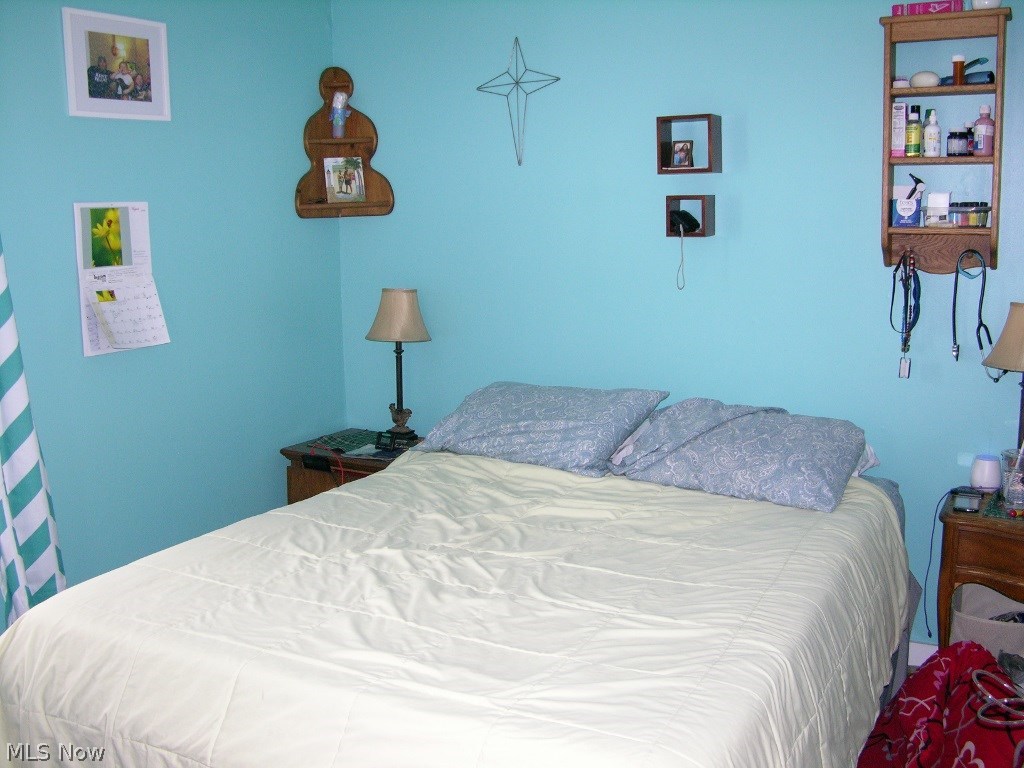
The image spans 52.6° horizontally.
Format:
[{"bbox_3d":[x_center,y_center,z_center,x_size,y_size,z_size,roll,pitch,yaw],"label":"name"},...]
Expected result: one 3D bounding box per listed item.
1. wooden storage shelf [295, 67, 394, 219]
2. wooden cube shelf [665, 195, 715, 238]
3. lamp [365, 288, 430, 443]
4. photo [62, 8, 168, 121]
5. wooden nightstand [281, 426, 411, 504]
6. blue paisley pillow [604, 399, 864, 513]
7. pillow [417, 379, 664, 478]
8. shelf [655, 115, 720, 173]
[{"bbox_3d":[-0.667,-0.956,4.066,0.370,0.590,0.185,-3,10,-13],"label":"wooden storage shelf"},{"bbox_3d":[0.579,-0.545,3.366,0.137,0.133,0.088,5,11,31],"label":"wooden cube shelf"},{"bbox_3d":[-0.431,-0.075,3.924,0.250,0.560,0.250,-1,10,0],"label":"lamp"},{"bbox_3d":[-1.228,-0.995,3.255,0.020,0.310,0.385,5,11,31],"label":"photo"},{"bbox_3d":[-0.507,0.519,3.872,0.500,0.590,0.430,5,11,31],"label":"wooden nightstand"},{"bbox_3d":[0.653,0.193,3.040,0.690,0.145,0.440,5,31,31],"label":"blue paisley pillow"},{"bbox_3d":[0.095,0.136,3.440,0.680,0.145,0.450,5,31,31],"label":"pillow"},{"bbox_3d":[0.570,-0.768,3.331,0.188,0.184,0.088,5,11,31],"label":"shelf"}]

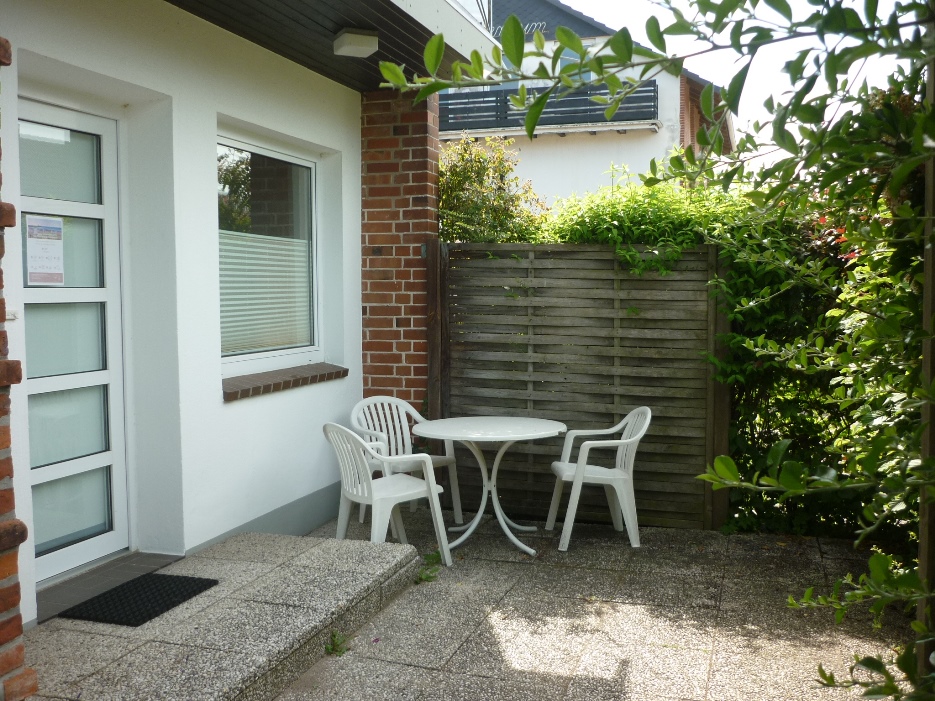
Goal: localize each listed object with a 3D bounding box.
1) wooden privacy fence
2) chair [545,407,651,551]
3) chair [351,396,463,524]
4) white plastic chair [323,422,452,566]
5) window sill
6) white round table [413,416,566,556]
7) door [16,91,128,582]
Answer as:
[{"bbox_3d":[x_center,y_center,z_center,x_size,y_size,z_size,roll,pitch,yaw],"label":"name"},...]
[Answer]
[{"bbox_3d":[0.680,0.205,5.852,1.992,1.820,0.090,1,4,20],"label":"wooden privacy fence"},{"bbox_3d":[0.799,0.740,5.386,0.580,0.805,0.565,0,4,-4],"label":"chair"},{"bbox_3d":[-0.414,0.732,5.861,0.565,0.805,0.580,-3,5,-39],"label":"chair"},{"bbox_3d":[-0.472,0.786,4.982,0.580,0.805,0.565,-3,4,-34],"label":"white plastic chair"},{"bbox_3d":[-1.117,0.175,5.342,0.185,0.088,1.460,1,4,18],"label":"window sill"},{"bbox_3d":[0.134,0.802,5.364,0.920,0.706,0.920,0,4,0],"label":"white round table"},{"bbox_3d":[-1.823,-0.038,3.943,0.075,2.080,0.840,1,4,18],"label":"door"}]

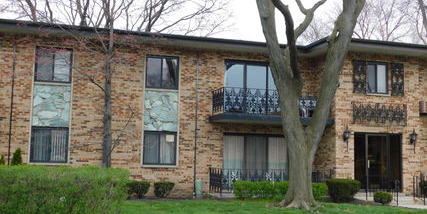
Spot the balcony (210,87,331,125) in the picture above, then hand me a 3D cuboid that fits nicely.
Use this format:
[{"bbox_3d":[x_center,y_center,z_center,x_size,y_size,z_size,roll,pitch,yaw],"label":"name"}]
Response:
[{"bbox_3d":[2.097,0.017,20.273,4.220,1.129,1.589,3,-5,-16],"label":"balcony"}]

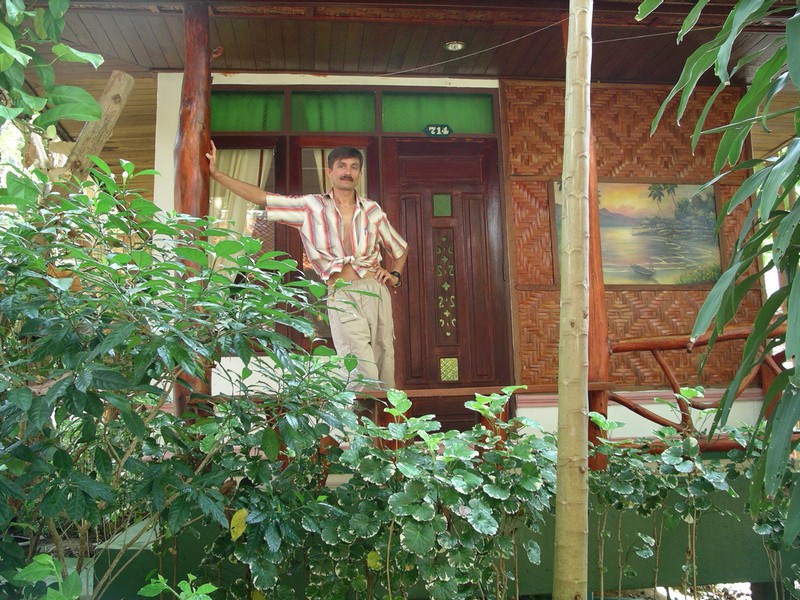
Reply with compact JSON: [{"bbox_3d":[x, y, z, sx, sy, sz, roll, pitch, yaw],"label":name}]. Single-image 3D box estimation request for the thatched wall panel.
[{"bbox_3d":[1.615,-0.471,5.921,1.792,2.162,0.090,-1,-8,-6],"label":"thatched wall panel"}]

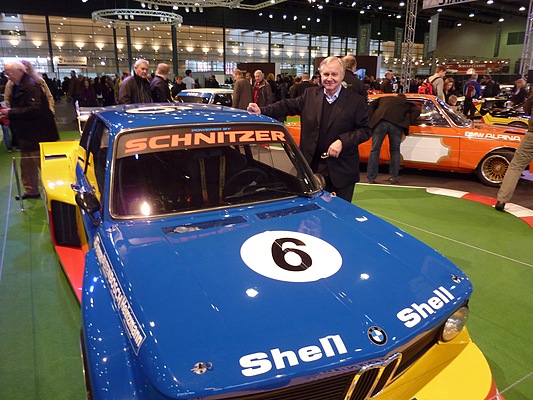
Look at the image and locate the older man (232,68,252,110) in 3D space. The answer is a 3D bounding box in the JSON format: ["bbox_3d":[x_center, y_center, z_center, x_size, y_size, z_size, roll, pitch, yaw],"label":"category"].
[{"bbox_3d":[-0.453,-1.528,7.271,0.300,1.750,0.480,14,22,38],"label":"older man"}]

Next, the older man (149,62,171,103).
[{"bbox_3d":[-1.527,-1.011,5.547,0.320,1.770,0.500,-14,22,-38],"label":"older man"}]

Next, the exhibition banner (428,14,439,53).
[{"bbox_3d":[12.841,-12.795,29.550,0.050,2.500,1.050,-3,17,-10],"label":"exhibition banner"}]

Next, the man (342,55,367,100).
[{"bbox_3d":[1.055,-0.791,4.777,0.520,1.810,0.320,12,20,33],"label":"man"}]

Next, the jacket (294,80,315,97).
[{"bbox_3d":[0.914,-2.326,8.909,0.500,0.780,0.300,2,17,6],"label":"jacket"}]

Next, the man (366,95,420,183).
[{"bbox_3d":[2.022,-0.985,6.130,0.750,1.380,0.750,5,18,16],"label":"man"}]

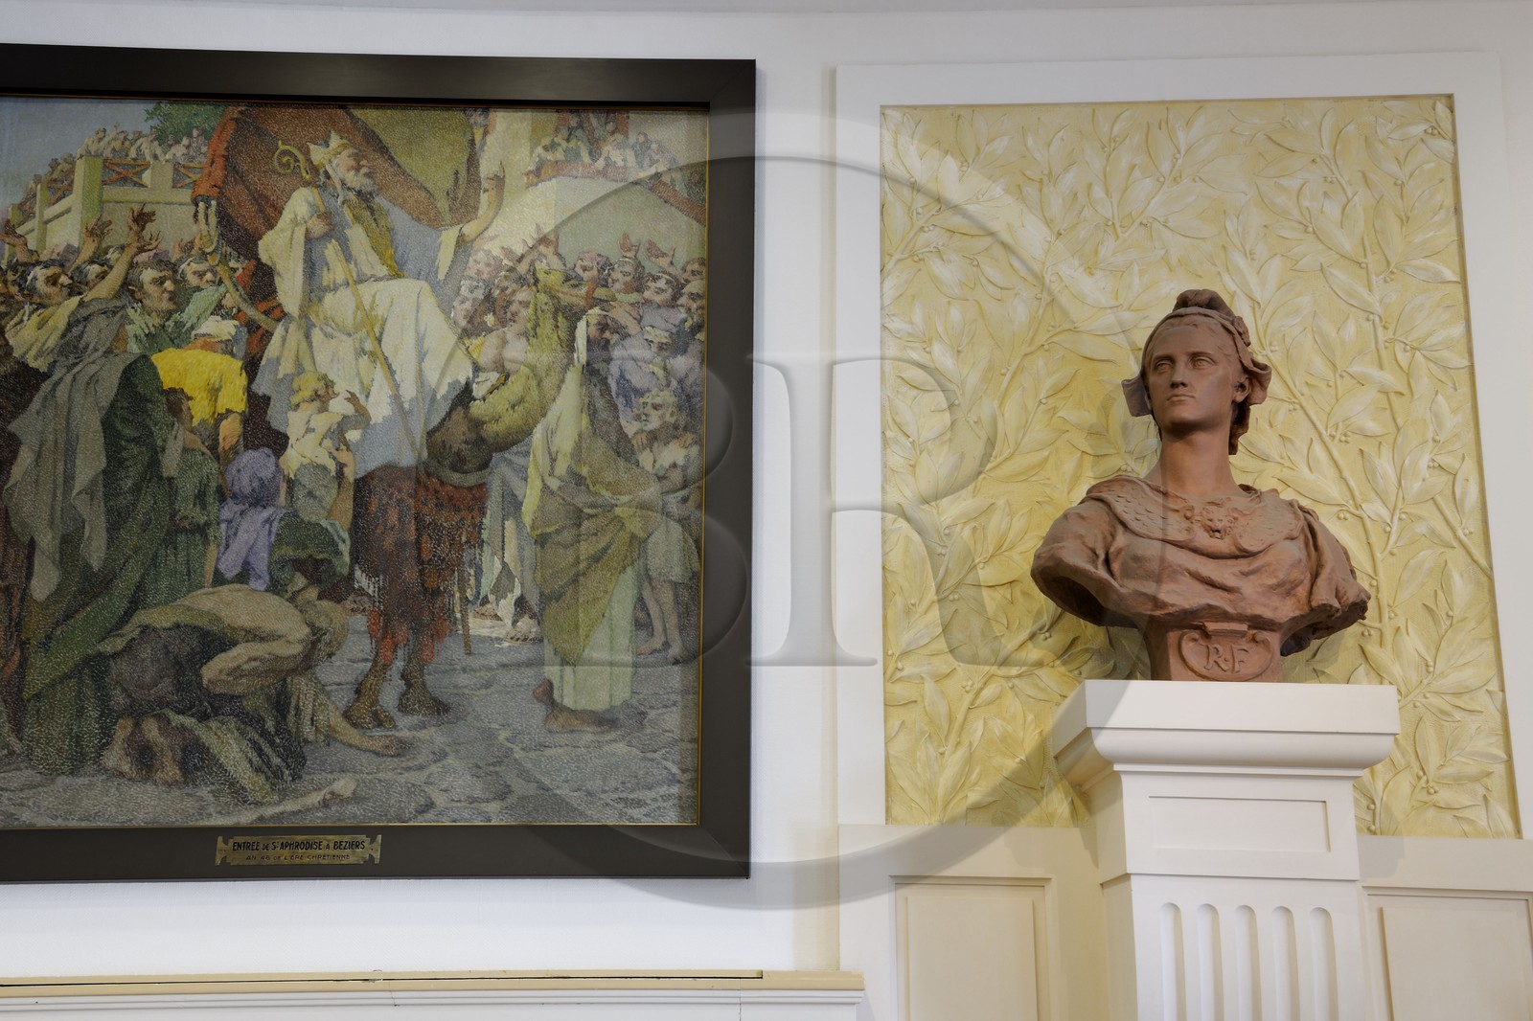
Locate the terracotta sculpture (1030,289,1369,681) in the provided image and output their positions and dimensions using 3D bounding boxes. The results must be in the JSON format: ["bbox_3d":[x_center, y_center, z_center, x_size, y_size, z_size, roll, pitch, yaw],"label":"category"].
[{"bbox_3d":[0.748,-0.038,3.348,0.577,0.739,0.360,1,-14,-2],"label":"terracotta sculpture"}]

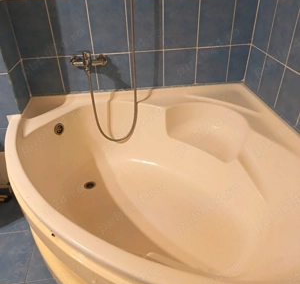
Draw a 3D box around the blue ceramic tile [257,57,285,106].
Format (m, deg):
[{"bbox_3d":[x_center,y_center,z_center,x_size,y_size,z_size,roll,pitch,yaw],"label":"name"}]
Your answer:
[{"bbox_3d":[0.648,-0.327,1.474,0.010,0.221,0.199,-5,34,-5],"label":"blue ceramic tile"}]

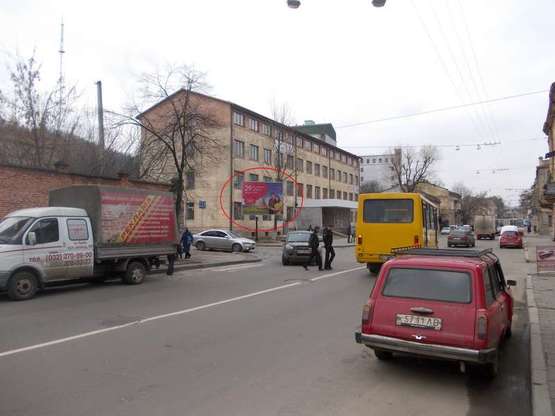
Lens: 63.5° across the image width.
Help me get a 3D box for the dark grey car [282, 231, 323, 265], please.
[{"bbox_3d":[1.073,1.952,21.477,1.750,1.510,4.200,0,-2,0],"label":"dark grey car"}]

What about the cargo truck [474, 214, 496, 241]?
[{"bbox_3d":[27.940,2.667,59.778,2.400,3.100,6.500,-1,-3,29],"label":"cargo truck"}]

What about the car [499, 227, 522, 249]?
[{"bbox_3d":[21.105,2.872,40.426,1.690,1.460,4.100,-1,-3,29],"label":"car"}]

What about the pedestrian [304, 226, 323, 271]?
[{"bbox_3d":[1.487,1.698,18.434,0.700,1.790,0.520,0,-2,20],"label":"pedestrian"}]

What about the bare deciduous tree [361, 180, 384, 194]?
[{"bbox_3d":[20.109,-0.155,95.111,7.000,12.000,7.000,-1,-3,29],"label":"bare deciduous tree"}]

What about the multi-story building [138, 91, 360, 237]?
[{"bbox_3d":[-0.557,-4.158,69.449,14.000,17.200,41.500,-2,-3,30],"label":"multi-story building"}]

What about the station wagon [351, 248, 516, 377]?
[{"bbox_3d":[2.690,1.430,7.031,1.640,1.490,4.100,-1,-3,30],"label":"station wagon"}]

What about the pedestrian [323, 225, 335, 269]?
[{"bbox_3d":[2.103,1.644,18.343,0.550,1.790,0.500,-1,-3,14],"label":"pedestrian"}]

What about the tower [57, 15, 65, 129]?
[{"bbox_3d":[-290.107,-169.494,608.587,10.000,170.000,10.000,-2,-3,30],"label":"tower"}]

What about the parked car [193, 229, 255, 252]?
[{"bbox_3d":[-3.760,2.259,30.881,4.600,1.460,1.800,0,-2,22],"label":"parked car"}]

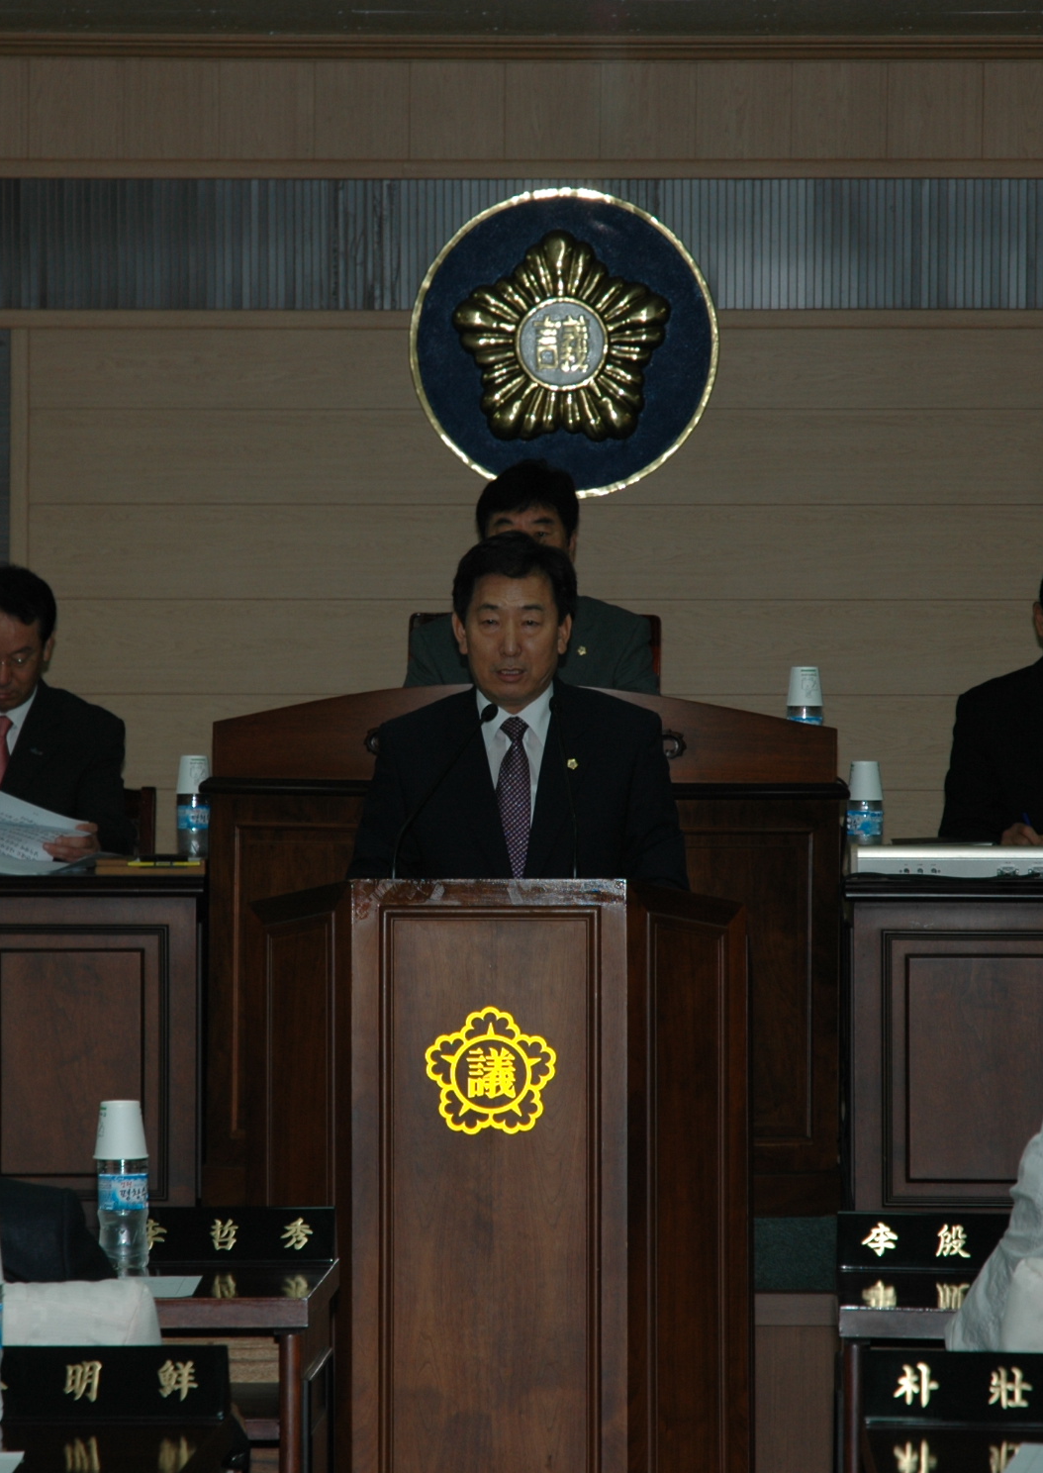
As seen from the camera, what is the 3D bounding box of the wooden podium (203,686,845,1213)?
[{"bbox_3d":[0.007,0.419,13.083,1.279,1.045,0.700,0,0,1],"label":"wooden podium"}]

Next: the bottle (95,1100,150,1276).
[{"bbox_3d":[-0.502,0.563,8.120,0.068,0.214,0.068,0,1,2],"label":"bottle"}]

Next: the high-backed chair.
[{"bbox_3d":[0.025,0.248,13.150,0.590,1.040,0.650,0,1,2],"label":"high-backed chair"}]

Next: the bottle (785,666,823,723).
[{"bbox_3d":[0.556,-0.029,12.600,0.068,0.214,0.068,0,1,2],"label":"bottle"}]

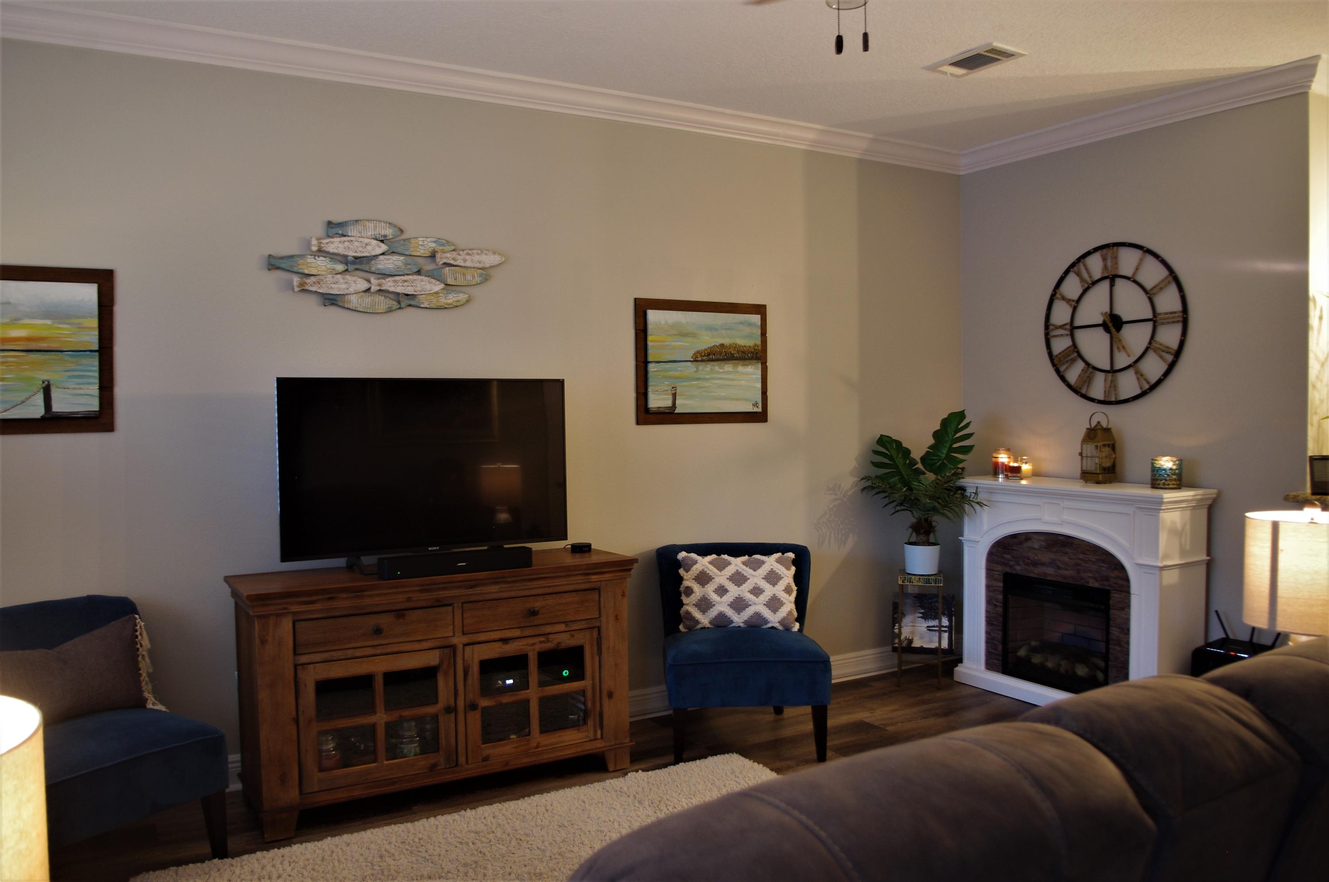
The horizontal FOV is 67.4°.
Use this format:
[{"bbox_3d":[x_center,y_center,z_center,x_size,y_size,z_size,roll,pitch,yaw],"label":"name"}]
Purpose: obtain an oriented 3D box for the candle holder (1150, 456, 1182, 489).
[{"bbox_3d":[2.147,0.140,4.254,0.127,0.132,0.127,-2,2,-30],"label":"candle holder"}]

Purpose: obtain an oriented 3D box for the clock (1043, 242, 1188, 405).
[{"bbox_3d":[2.070,-0.541,4.617,0.050,0.757,0.750,-2,2,-30],"label":"clock"}]

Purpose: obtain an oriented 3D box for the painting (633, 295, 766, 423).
[{"bbox_3d":[0.180,-0.359,4.581,0.715,0.558,0.045,-2,2,-30],"label":"painting"}]

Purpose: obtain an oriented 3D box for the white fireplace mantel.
[{"bbox_3d":[1.897,0.718,4.630,0.390,1.050,1.170,-2,2,-30],"label":"white fireplace mantel"}]

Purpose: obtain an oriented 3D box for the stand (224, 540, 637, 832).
[{"bbox_3d":[-0.826,0.882,3.690,1.400,0.820,0.430,-2,2,-30],"label":"stand"}]

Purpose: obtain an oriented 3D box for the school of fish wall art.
[{"bbox_3d":[-1.055,-0.670,3.859,0.910,0.335,0.045,-2,2,-30],"label":"school of fish wall art"}]

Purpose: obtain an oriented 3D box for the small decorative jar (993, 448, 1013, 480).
[{"bbox_3d":[1.677,0.111,4.939,0.088,0.145,0.088,-2,2,-30],"label":"small decorative jar"}]

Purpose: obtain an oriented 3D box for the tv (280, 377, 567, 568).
[{"bbox_3d":[-0.873,0.086,3.701,1.085,0.640,0.070,-2,2,-30],"label":"tv"}]

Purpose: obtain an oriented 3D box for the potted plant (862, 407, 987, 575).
[{"bbox_3d":[1.291,0.255,4.982,0.620,0.830,0.520,0,2,14],"label":"potted plant"}]

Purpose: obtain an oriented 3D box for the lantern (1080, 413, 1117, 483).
[{"bbox_3d":[1.984,0.031,4.550,0.155,0.325,0.155,-2,2,-30],"label":"lantern"}]

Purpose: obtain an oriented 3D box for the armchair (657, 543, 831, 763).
[{"bbox_3d":[0.313,0.866,4.198,0.660,0.800,0.660,0,2,-3],"label":"armchair"}]

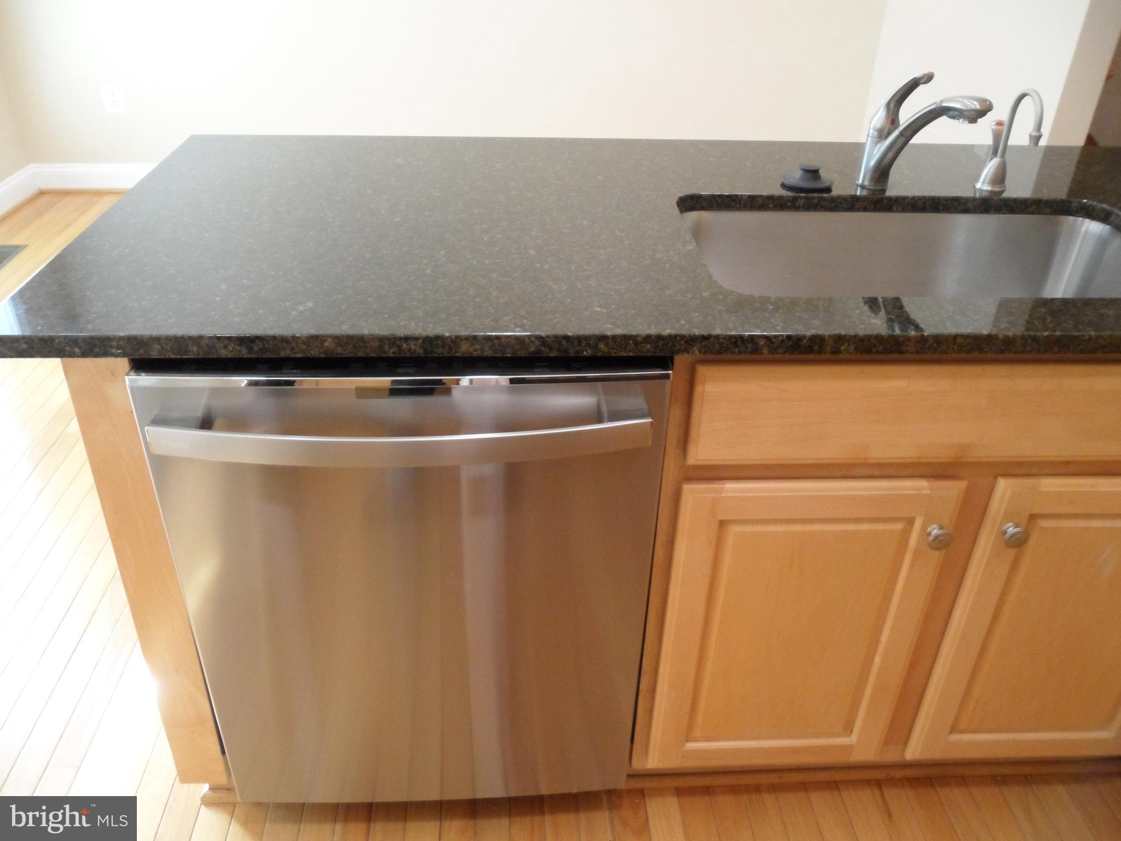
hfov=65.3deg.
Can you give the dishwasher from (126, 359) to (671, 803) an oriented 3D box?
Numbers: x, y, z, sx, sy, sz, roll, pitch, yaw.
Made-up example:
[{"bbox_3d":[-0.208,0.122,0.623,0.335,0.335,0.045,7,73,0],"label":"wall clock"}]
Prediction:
[{"bbox_3d":[-0.203,0.143,1.424,0.603,0.820,0.640,0,32,-4],"label":"dishwasher"}]

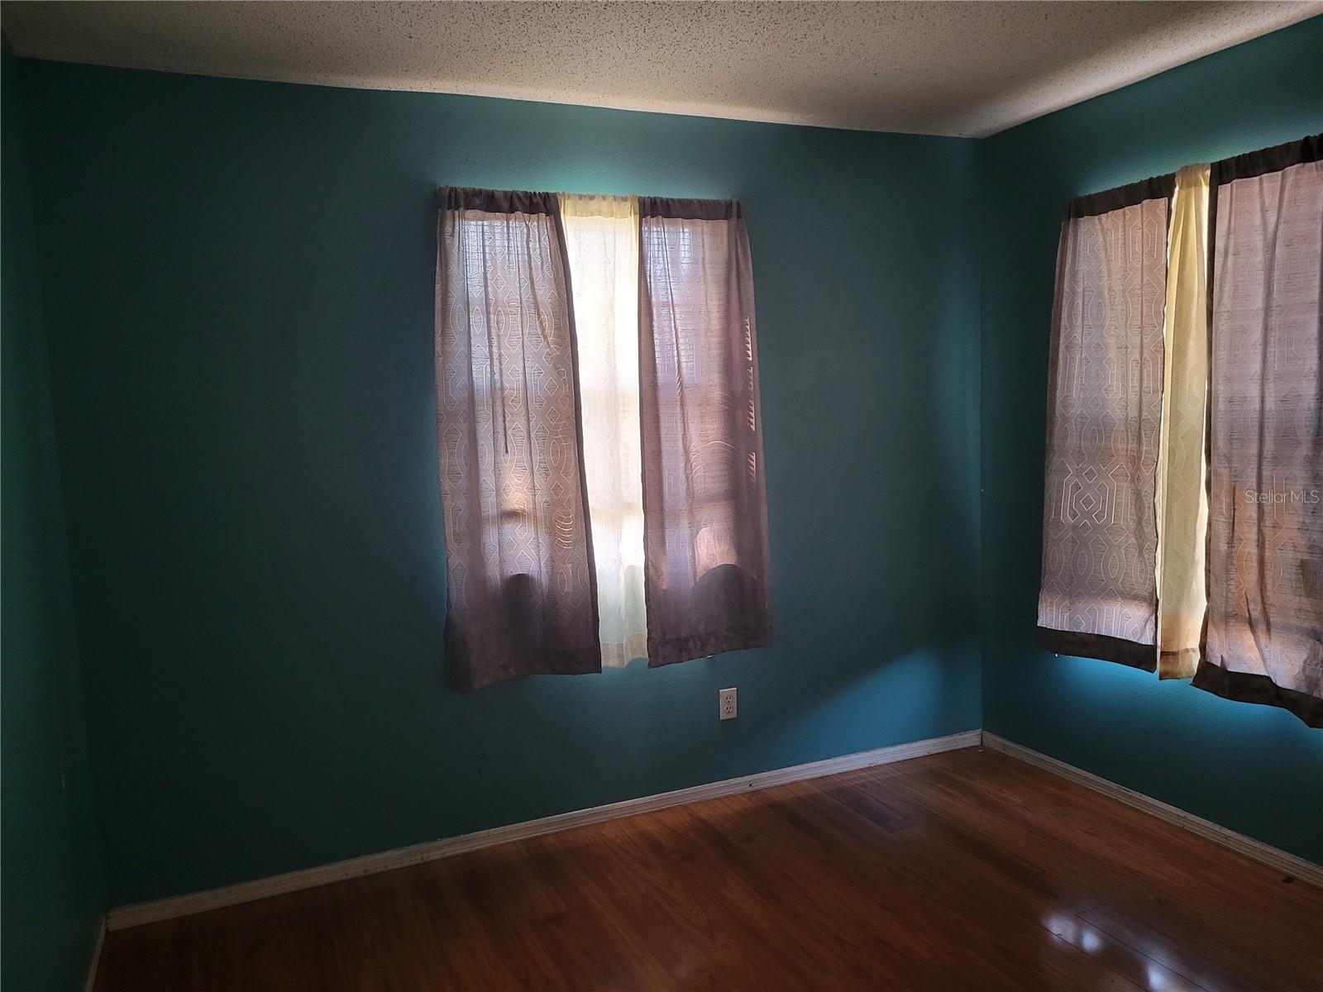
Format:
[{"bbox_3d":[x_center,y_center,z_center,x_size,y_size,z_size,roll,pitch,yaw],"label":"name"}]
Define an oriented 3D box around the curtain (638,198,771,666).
[{"bbox_3d":[0.150,-0.216,3.464,0.485,1.605,0.100,-5,6,-23],"label":"curtain"}]

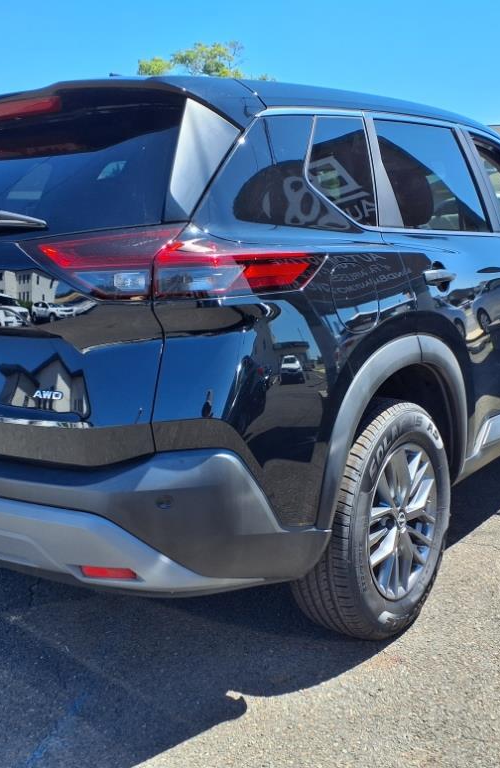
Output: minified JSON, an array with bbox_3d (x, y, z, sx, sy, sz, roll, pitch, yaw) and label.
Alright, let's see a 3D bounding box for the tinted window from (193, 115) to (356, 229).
[{"bbox_3d":[0.058,-0.523,1.959,0.580,0.330,0.060,-16,-1,-44],"label":"tinted window"}]

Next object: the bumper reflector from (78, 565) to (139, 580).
[{"bbox_3d":[-0.318,0.425,1.808,0.150,0.030,0.025,2,11,24],"label":"bumper reflector"}]

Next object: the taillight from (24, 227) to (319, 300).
[{"bbox_3d":[-0.166,-0.286,1.888,0.540,0.175,0.480,5,13,36],"label":"taillight"}]

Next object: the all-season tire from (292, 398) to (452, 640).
[{"bbox_3d":[0.381,0.389,2.423,0.235,0.725,0.725,5,13,36],"label":"all-season tire"}]

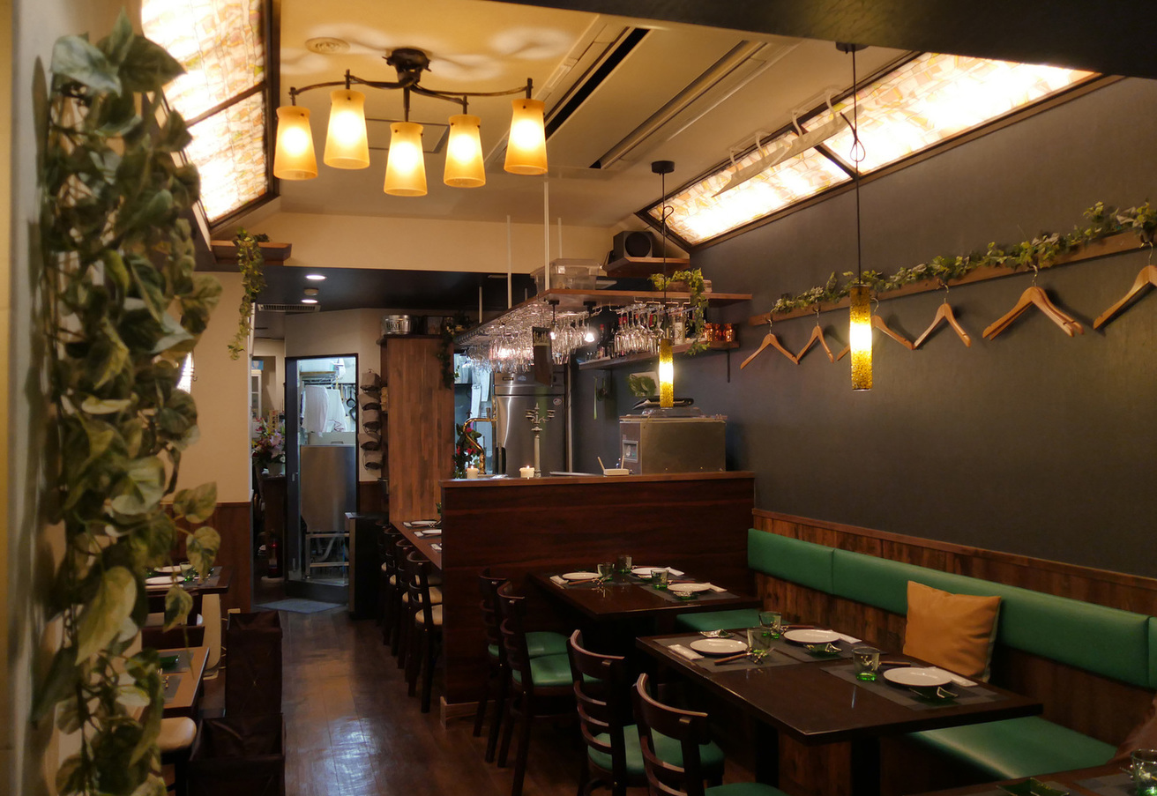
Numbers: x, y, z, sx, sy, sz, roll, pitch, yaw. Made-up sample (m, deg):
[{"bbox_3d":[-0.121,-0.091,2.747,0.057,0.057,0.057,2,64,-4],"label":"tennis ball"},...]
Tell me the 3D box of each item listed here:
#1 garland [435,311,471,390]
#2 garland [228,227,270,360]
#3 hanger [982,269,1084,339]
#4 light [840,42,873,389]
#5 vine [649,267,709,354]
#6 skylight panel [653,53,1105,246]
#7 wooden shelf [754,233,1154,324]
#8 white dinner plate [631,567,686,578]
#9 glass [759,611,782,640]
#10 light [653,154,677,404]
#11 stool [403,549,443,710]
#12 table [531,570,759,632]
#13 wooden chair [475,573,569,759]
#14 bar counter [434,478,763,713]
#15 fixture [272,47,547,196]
[{"bbox_3d":[-0.925,-0.356,6.943,0.243,0.565,0.200,0,-1,-18],"label":"garland"},{"bbox_3d":[-1.714,-0.541,4.865,0.211,0.691,0.170,0,-1,-18],"label":"garland"},{"bbox_3d":[1.536,-0.330,3.189,0.090,0.223,0.430,0,-1,-21],"label":"hanger"},{"bbox_3d":[0.896,-0.608,2.994,0.105,1.165,0.105,0,-1,-18],"label":"light"},{"bbox_3d":[0.537,-0.462,4.985,0.308,0.467,0.200,0,-1,-18],"label":"vine"},{"bbox_3d":[1.052,-1.071,4.164,0.395,0.050,3.308,34,-11,-14],"label":"skylight panel"},{"bbox_3d":[1.345,-0.457,3.974,0.027,0.058,2.632,0,-1,-18],"label":"wooden shelf"},{"bbox_3d":[0.355,0.849,4.569,0.187,0.022,0.187,0,-1,-18],"label":"white dinner plate"},{"bbox_3d":[0.662,0.786,3.230,0.079,0.083,0.079,-1,-1,0],"label":"glass"},{"bbox_3d":[0.408,-0.523,4.384,0.110,1.138,0.110,-1,-1,0],"label":"light"},{"bbox_3d":[-0.671,1.252,5.134,0.490,0.806,0.420,0,-1,-18],"label":"stool"},{"bbox_3d":[0.267,1.219,4.251,0.740,0.727,1.049,0,-1,-18],"label":"table"},{"bbox_3d":[-0.239,1.194,4.322,0.465,0.793,0.420,0,-1,-18],"label":"wooden chair"},{"bbox_3d":[0.119,1.025,5.012,1.746,1.235,0.240,0,-1,-18],"label":"bar counter"},{"bbox_3d":[-0.575,-0.932,3.189,0.910,0.470,0.440,-1,-1,0],"label":"fixture"}]

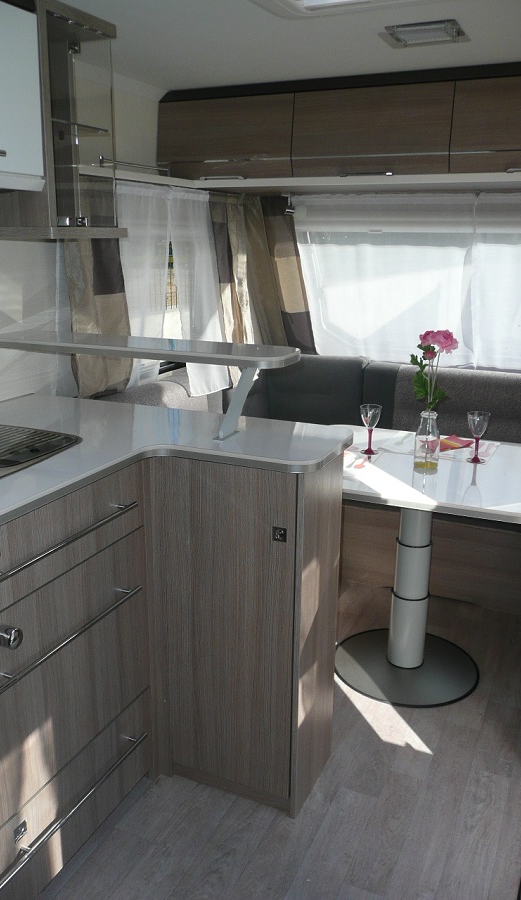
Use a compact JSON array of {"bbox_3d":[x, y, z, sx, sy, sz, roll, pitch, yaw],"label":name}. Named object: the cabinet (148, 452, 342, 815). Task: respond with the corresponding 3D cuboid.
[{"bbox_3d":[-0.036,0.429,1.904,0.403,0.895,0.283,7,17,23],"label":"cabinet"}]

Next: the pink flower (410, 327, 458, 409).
[{"bbox_3d":[0.503,-0.231,2.110,0.118,0.239,0.103,7,17,23],"label":"pink flower"}]

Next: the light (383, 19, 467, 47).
[{"bbox_3d":[0.423,-1.081,1.897,0.196,0.027,0.152,7,17,23],"label":"light"}]

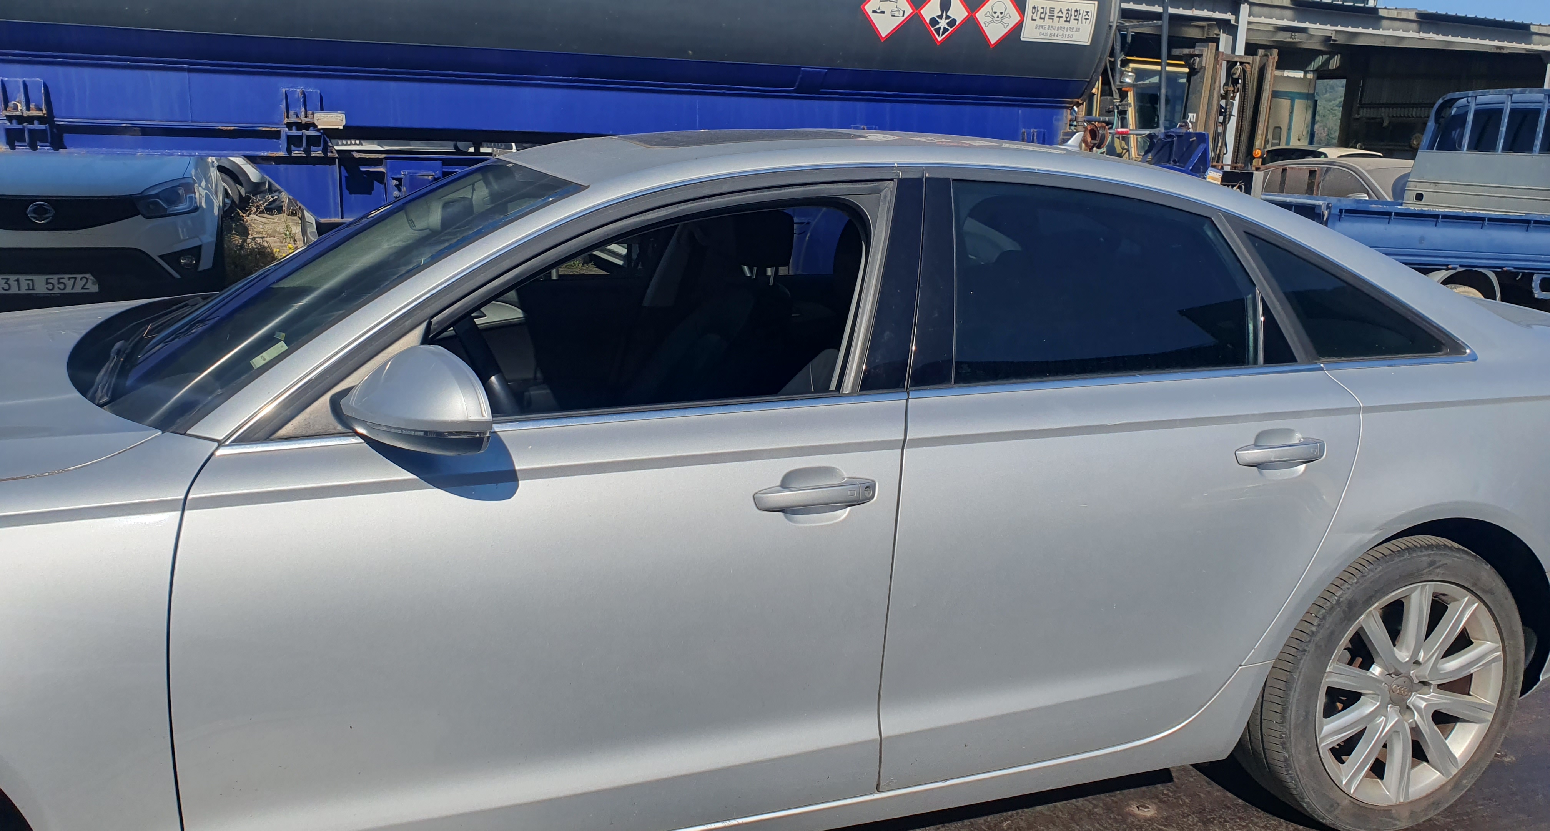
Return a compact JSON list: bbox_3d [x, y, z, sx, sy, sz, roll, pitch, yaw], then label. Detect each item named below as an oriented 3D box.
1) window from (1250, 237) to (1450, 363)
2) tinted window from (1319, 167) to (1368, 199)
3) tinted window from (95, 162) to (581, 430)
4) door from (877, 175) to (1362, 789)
[{"bbox_3d":[1.230,-0.263,2.486,0.482,0.301,0.050,-3,-20,-25],"label":"window"},{"bbox_3d":[6.635,-2.675,13.500,0.070,0.430,0.920,17,0,-29],"label":"tinted window"},{"bbox_3d":[-0.929,-0.289,2.514,0.950,0.130,1.450,-34,19,-10],"label":"tinted window"},{"bbox_3d":[0.637,0.103,2.280,1.020,1.110,0.320,-3,11,-18],"label":"door"}]

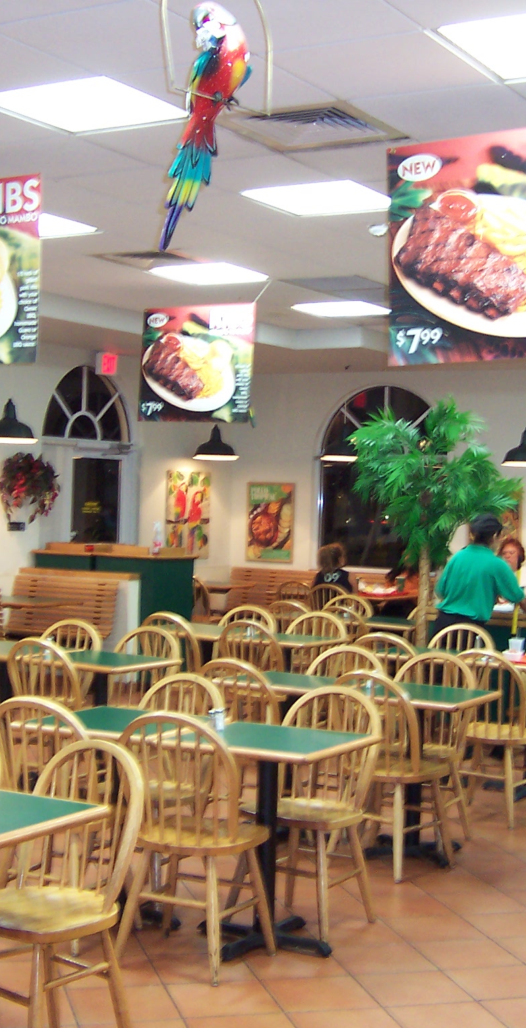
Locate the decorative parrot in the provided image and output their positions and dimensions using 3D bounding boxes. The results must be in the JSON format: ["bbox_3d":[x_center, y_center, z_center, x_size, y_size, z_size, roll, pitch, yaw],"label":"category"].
[{"bbox_3d":[-0.144,-0.923,3.400,0.160,0.570,0.270,1,1,-38],"label":"decorative parrot"}]

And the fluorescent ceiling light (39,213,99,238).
[{"bbox_3d":[-1.288,-1.607,7.898,0.600,0.060,0.600,2,1,31],"label":"fluorescent ceiling light"}]

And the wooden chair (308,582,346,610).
[{"bbox_3d":[0.683,1.064,12.622,0.440,0.915,0.480,2,1,31],"label":"wooden chair"}]

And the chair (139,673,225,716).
[{"bbox_3d":[-0.473,1.132,5.814,0.440,0.915,0.480,2,1,31],"label":"chair"}]

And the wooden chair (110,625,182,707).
[{"bbox_3d":[-0.777,1.086,7.893,0.480,0.900,0.490,2,1,37],"label":"wooden chair"}]

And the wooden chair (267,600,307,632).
[{"bbox_3d":[0.302,1.084,10.573,0.480,0.900,0.490,2,1,36],"label":"wooden chair"}]

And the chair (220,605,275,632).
[{"bbox_3d":[-0.224,1.031,9.316,0.440,0.890,0.470,2,1,30],"label":"chair"}]

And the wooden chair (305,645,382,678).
[{"bbox_3d":[0.283,1.080,6.973,0.440,0.890,0.470,2,1,30],"label":"wooden chair"}]

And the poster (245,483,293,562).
[{"bbox_3d":[0.072,0.088,14.724,0.560,0.810,0.030,2,1,31],"label":"poster"}]

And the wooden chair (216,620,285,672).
[{"bbox_3d":[-0.041,1.095,8.774,0.460,0.900,0.500,2,1,34],"label":"wooden chair"}]

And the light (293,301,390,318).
[{"bbox_3d":[0.602,-1.583,10.885,0.600,0.070,0.600,2,1,30],"label":"light"}]

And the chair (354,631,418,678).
[{"bbox_3d":[0.739,1.123,8.248,0.460,0.900,0.500,2,1,34],"label":"chair"}]

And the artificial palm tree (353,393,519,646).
[{"bbox_3d":[1.147,0.389,9.555,1.150,2.360,1.150,2,1,31],"label":"artificial palm tree"}]

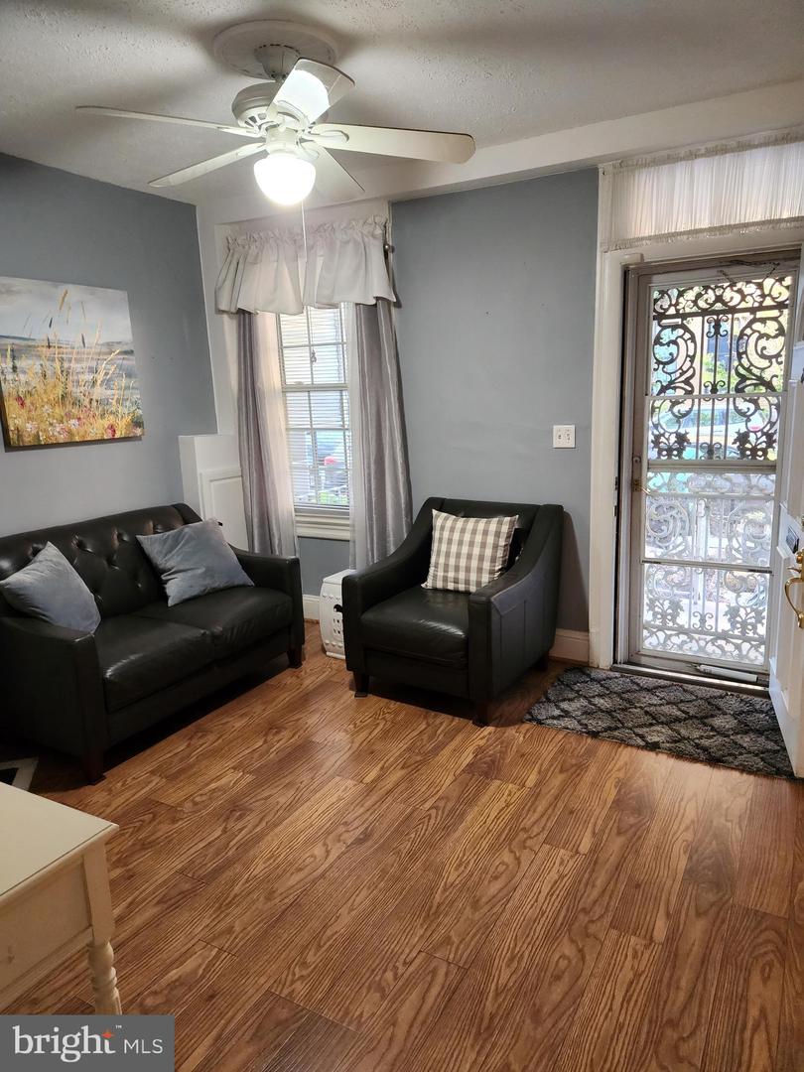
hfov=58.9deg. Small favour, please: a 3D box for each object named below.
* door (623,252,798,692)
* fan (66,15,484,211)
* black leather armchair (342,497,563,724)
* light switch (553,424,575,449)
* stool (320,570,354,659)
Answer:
[{"bbox_3d":[1.500,-0.282,3.492,0.730,1.980,0.060,5,13,29],"label":"door"},{"bbox_3d":[-0.436,-1.437,2.517,1.340,0.500,1.340,5,13,29],"label":"fan"},{"bbox_3d":[0.280,0.320,3.610,0.800,0.880,0.850,5,14,32],"label":"black leather armchair"},{"bbox_3d":[0.845,-0.518,3.715,0.115,0.114,0.012,5,13,29],"label":"light switch"},{"bbox_3d":[-0.249,0.460,4.117,0.310,0.445,0.330,5,13,29],"label":"stool"}]

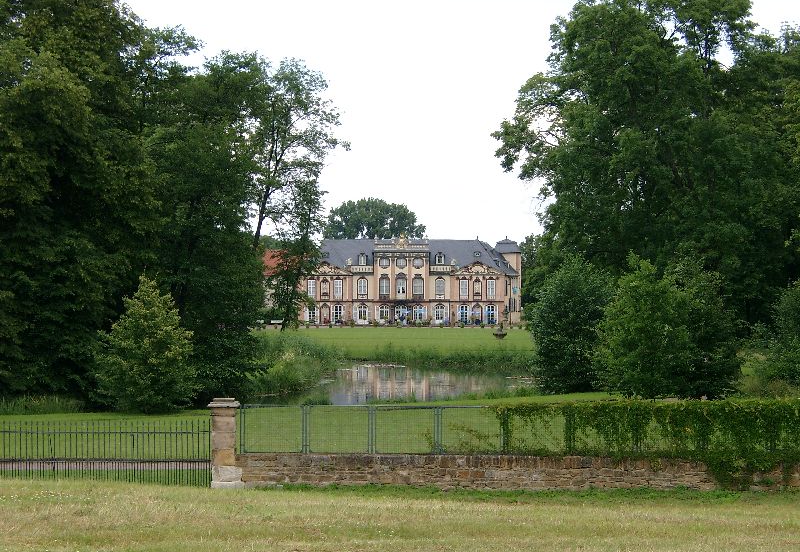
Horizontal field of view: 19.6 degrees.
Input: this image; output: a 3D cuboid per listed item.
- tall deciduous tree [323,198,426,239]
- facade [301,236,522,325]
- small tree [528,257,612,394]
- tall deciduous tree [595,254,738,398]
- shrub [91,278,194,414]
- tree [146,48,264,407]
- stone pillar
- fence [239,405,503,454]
[{"bbox_3d":[-4.744,-2.884,430.000,19.350,23.071,18.000,0,-1,0],"label":"tall deciduous tree"},{"bbox_3d":[1.708,0.732,376.000,35.000,14.700,20.000,0,-1,5],"label":"facade"},{"bbox_3d":[8.509,2.413,115.000,4.031,6.966,3.900,0,-1,0],"label":"small tree"},{"bbox_3d":[12.684,2.404,110.000,6.854,6.854,6.200,0,-1,0],"label":"tall deciduous tree"},{"bbox_3d":[-10.503,2.775,95.000,4.111,5.673,4.100,0,-1,0],"label":"shrub"},{"bbox_3d":[-9.377,-2.399,112.000,5.815,16.865,6.000,0,-1,0],"label":"tree"},{"bbox_3d":[-4.077,3.890,54.000,0.794,2.150,0.750,0,-1,4],"label":"stone pillar"},{"bbox_3d":[-0.666,3.592,54.000,6.215,1.157,0.100,0,-1,4],"label":"fence"}]

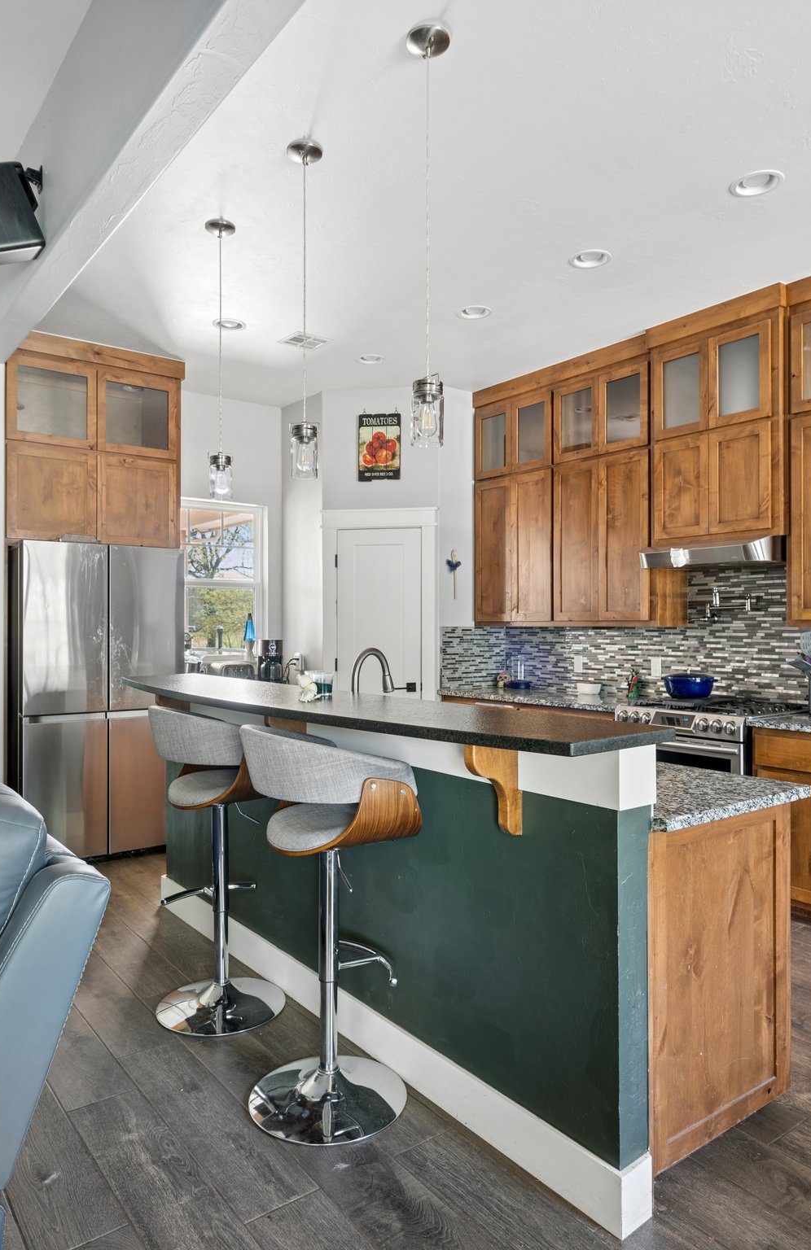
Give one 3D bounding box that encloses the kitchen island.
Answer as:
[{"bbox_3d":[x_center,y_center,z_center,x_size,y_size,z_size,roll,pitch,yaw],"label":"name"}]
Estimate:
[{"bbox_3d":[-0.198,0.812,3.056,1.173,1.115,2.907,0,0,-38],"label":"kitchen island"}]

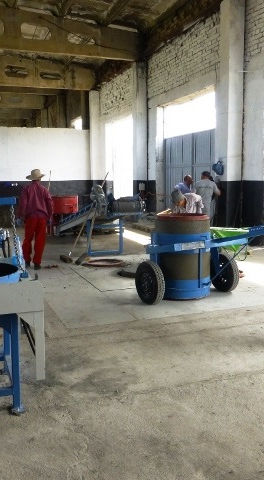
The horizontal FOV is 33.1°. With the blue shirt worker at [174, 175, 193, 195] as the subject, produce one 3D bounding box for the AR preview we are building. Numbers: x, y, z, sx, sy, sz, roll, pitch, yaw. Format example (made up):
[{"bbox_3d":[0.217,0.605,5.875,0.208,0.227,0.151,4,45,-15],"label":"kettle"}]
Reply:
[{"bbox_3d":[1.161,-0.634,10.000,0.550,1.630,0.500,-3,8,-15],"label":"blue shirt worker"}]

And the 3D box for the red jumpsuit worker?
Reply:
[{"bbox_3d":[-1.723,-0.383,7.920,0.600,1.760,0.420,-1,8,0],"label":"red jumpsuit worker"}]

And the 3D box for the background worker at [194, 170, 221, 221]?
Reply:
[{"bbox_3d":[1.595,-0.607,9.500,0.560,1.700,0.420,1,8,12],"label":"background worker"}]

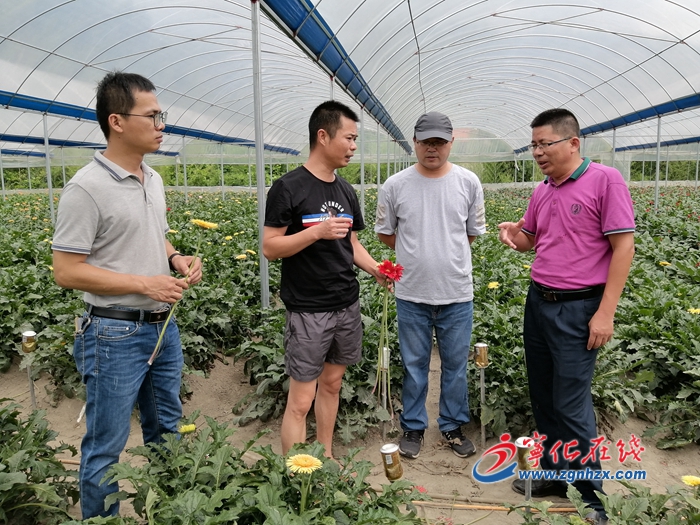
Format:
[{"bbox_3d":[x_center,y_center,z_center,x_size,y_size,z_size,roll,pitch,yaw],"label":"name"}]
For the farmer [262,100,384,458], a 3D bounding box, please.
[{"bbox_3d":[-0.108,0.159,2.483,0.560,1.740,0.460,-6,10,-33],"label":"farmer"}]

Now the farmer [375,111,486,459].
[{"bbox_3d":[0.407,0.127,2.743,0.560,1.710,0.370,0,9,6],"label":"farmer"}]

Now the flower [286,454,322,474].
[{"bbox_3d":[-0.129,0.575,1.550,0.101,0.035,0.101,-1,9,0],"label":"flower"}]

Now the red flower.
[{"bbox_3d":[0.178,0.035,2.400,0.122,0.100,0.075,-3,9,-11],"label":"red flower"}]

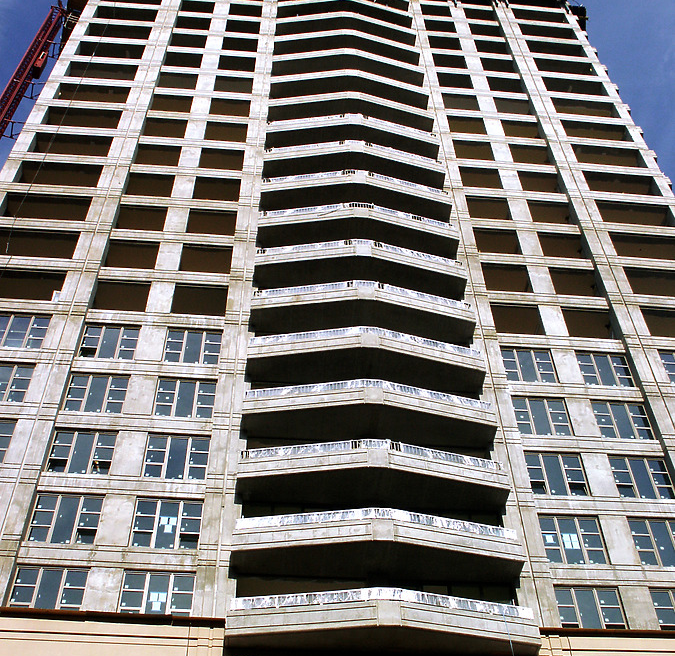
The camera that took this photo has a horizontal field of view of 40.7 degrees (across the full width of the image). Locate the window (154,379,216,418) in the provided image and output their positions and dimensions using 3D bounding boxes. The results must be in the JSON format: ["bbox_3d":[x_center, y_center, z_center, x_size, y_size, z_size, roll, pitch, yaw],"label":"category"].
[{"bbox_3d":[-5.882,2.747,35.332,2.313,1.981,0.150,3,-49,-4],"label":"window"}]

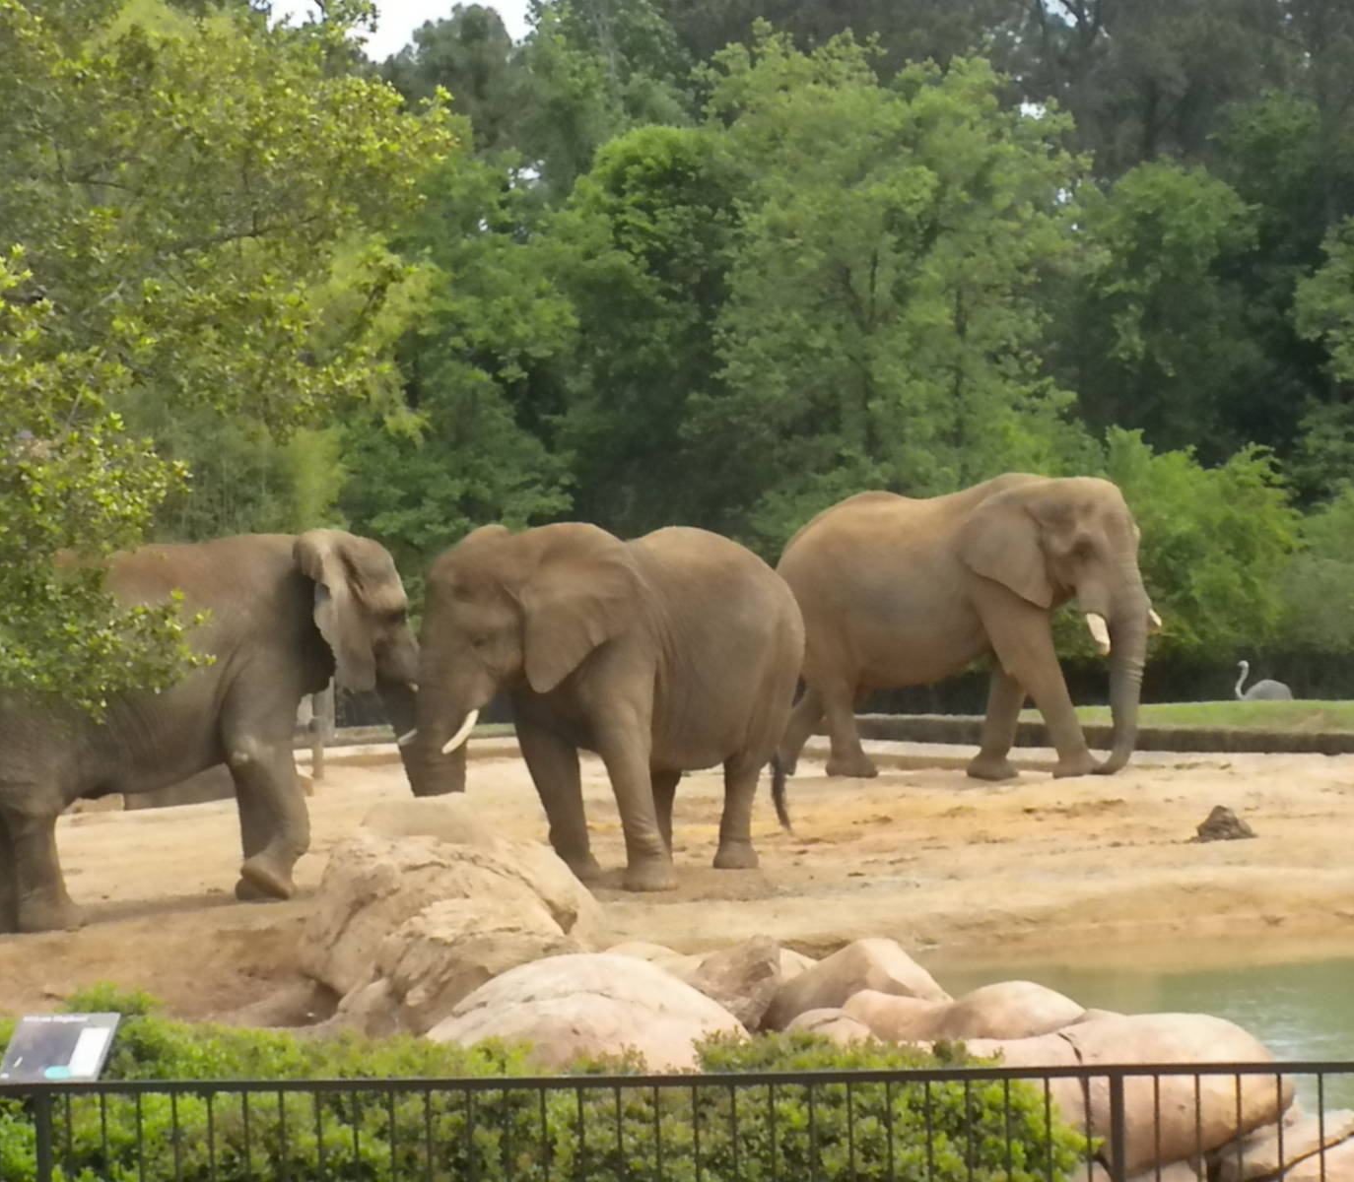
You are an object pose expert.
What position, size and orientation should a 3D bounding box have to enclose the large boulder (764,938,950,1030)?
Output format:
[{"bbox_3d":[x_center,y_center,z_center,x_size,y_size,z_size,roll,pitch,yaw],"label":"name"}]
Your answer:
[{"bbox_3d":[1.065,2.353,32.000,1.100,0.650,0.950,0,2,0],"label":"large boulder"}]

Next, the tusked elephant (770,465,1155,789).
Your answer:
[{"bbox_3d":[2.784,0.335,51.800,3.750,2.900,1.600,1,2,22],"label":"tusked elephant"}]

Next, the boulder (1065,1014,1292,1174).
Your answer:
[{"bbox_3d":[2.500,2.543,27.000,1.150,0.850,1.100,0,2,0],"label":"boulder"}]

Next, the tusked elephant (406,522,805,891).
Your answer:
[{"bbox_3d":[-0.523,0.804,40.000,3.400,2.600,1.500,-2,2,-42],"label":"tusked elephant"}]

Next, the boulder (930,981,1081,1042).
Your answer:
[{"bbox_3d":[1.796,2.383,30.000,0.950,0.480,0.800,0,2,0],"label":"boulder"}]

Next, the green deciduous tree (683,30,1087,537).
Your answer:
[{"bbox_3d":[3.470,-3.590,88.000,6.600,10.800,6.400,0,2,0],"label":"green deciduous tree"}]

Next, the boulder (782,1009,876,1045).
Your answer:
[{"bbox_3d":[0.820,2.406,29.200,0.550,0.360,0.550,0,2,0],"label":"boulder"}]

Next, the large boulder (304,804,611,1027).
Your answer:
[{"bbox_3d":[-1.322,1.934,31.700,1.750,1.150,1.800,0,2,0],"label":"large boulder"}]

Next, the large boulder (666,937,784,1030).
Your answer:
[{"bbox_3d":[0.285,2.331,31.800,0.750,0.620,0.750,0,2,0],"label":"large boulder"}]

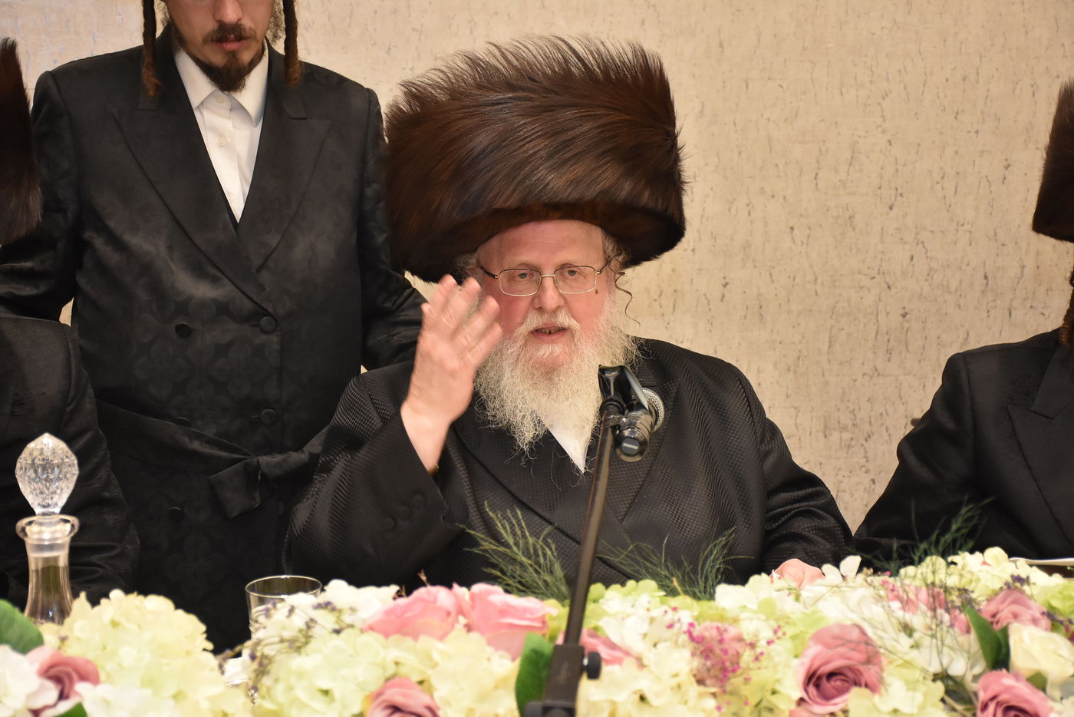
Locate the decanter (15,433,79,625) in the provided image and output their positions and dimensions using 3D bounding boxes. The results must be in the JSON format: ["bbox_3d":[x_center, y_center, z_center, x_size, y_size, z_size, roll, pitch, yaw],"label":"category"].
[{"bbox_3d":[-0.497,0.225,2.310,0.110,0.300,0.110,-1,11,0],"label":"decanter"}]

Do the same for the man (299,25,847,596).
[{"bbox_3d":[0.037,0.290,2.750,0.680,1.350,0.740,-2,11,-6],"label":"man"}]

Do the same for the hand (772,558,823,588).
[{"bbox_3d":[0.291,0.268,2.490,0.090,0.080,0.130,3,12,19],"label":"hand"}]

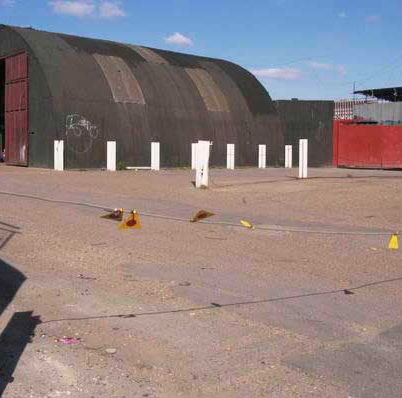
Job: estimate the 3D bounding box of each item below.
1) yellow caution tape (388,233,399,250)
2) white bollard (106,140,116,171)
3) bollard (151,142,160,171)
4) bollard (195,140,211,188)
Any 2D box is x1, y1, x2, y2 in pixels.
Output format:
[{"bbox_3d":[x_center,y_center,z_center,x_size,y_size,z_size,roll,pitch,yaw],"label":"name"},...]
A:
[{"bbox_3d":[2.504,0.553,7.800,0.150,0.220,0.140,0,5,0],"label":"yellow caution tape"},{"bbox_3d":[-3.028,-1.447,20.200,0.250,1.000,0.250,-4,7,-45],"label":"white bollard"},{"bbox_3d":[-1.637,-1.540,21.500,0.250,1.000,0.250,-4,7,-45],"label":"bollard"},{"bbox_3d":[0.044,-0.804,13.800,0.260,1.080,0.250,-4,7,-45],"label":"bollard"}]

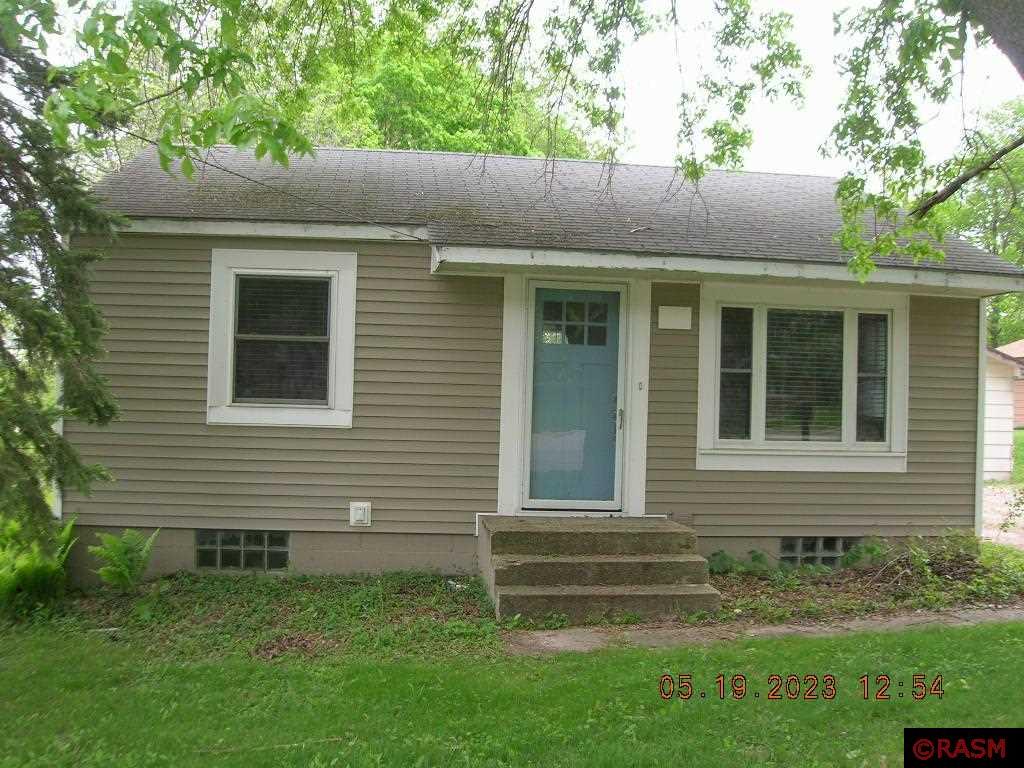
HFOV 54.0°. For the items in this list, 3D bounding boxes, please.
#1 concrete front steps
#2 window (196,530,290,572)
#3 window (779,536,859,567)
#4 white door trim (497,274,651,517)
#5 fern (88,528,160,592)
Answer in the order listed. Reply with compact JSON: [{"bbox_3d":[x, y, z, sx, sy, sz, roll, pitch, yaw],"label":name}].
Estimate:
[{"bbox_3d":[0.663,1.505,8.317,1.700,0.585,1.500,2,-2,-7],"label":"concrete front steps"},{"bbox_3d":[-2.338,1.463,8.760,0.800,0.350,0.090,2,-2,-7],"label":"window"},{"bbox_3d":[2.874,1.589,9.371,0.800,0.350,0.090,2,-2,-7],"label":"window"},{"bbox_3d":[0.570,0.099,9.097,1.350,2.130,0.120,2,-2,-7],"label":"white door trim"},{"bbox_3d":[-3.204,1.459,8.315,0.550,0.510,0.500,2,-2,-7],"label":"fern"}]

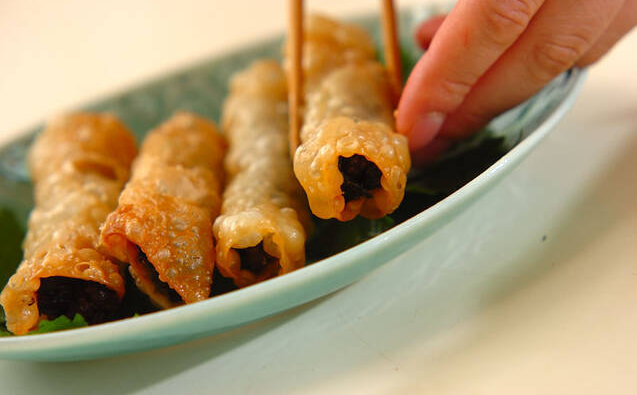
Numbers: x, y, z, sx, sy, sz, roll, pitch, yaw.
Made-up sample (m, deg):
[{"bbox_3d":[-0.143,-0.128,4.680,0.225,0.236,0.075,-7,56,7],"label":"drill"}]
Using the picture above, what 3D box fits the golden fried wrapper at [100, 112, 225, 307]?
[{"bbox_3d":[-0.038,0.002,0.785,0.025,0.021,0.071,-4,26,4],"label":"golden fried wrapper"}]

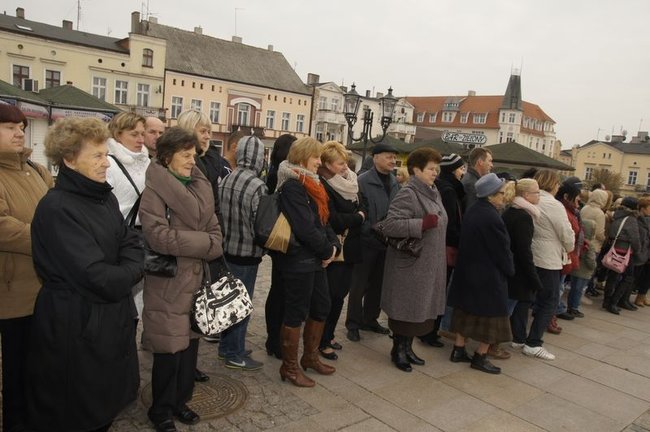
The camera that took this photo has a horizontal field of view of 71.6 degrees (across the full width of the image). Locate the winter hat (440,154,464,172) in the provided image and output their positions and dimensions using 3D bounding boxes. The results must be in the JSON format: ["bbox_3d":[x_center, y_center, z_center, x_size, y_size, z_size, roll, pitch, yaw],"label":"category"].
[{"bbox_3d":[1.127,-0.473,3.984,0.240,0.180,0.210,6,4,18],"label":"winter hat"}]

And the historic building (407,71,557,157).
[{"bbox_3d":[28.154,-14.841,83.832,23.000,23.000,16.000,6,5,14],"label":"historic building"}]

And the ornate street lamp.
[{"bbox_3d":[1.067,-1.566,12.405,1.500,4.073,0.500,5,5,0],"label":"ornate street lamp"}]

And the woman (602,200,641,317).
[{"bbox_3d":[4.019,0.505,6.013,0.420,1.520,0.500,6,5,10],"label":"woman"}]

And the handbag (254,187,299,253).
[{"bbox_3d":[-0.311,0.030,3.020,0.330,0.400,0.140,19,9,21],"label":"handbag"}]

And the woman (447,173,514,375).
[{"bbox_3d":[1.280,0.452,3.623,0.460,1.570,0.520,6,5,12],"label":"woman"}]

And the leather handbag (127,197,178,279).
[{"bbox_3d":[-0.881,0.110,2.303,0.300,0.410,0.140,7,5,27],"label":"leather handbag"}]

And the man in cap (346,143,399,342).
[{"bbox_3d":[0.427,0.225,4.058,0.340,1.762,0.500,8,6,42],"label":"man in cap"}]

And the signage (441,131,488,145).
[{"bbox_3d":[9.281,-5.223,30.000,2.900,0.850,0.200,5,4,10],"label":"signage"}]

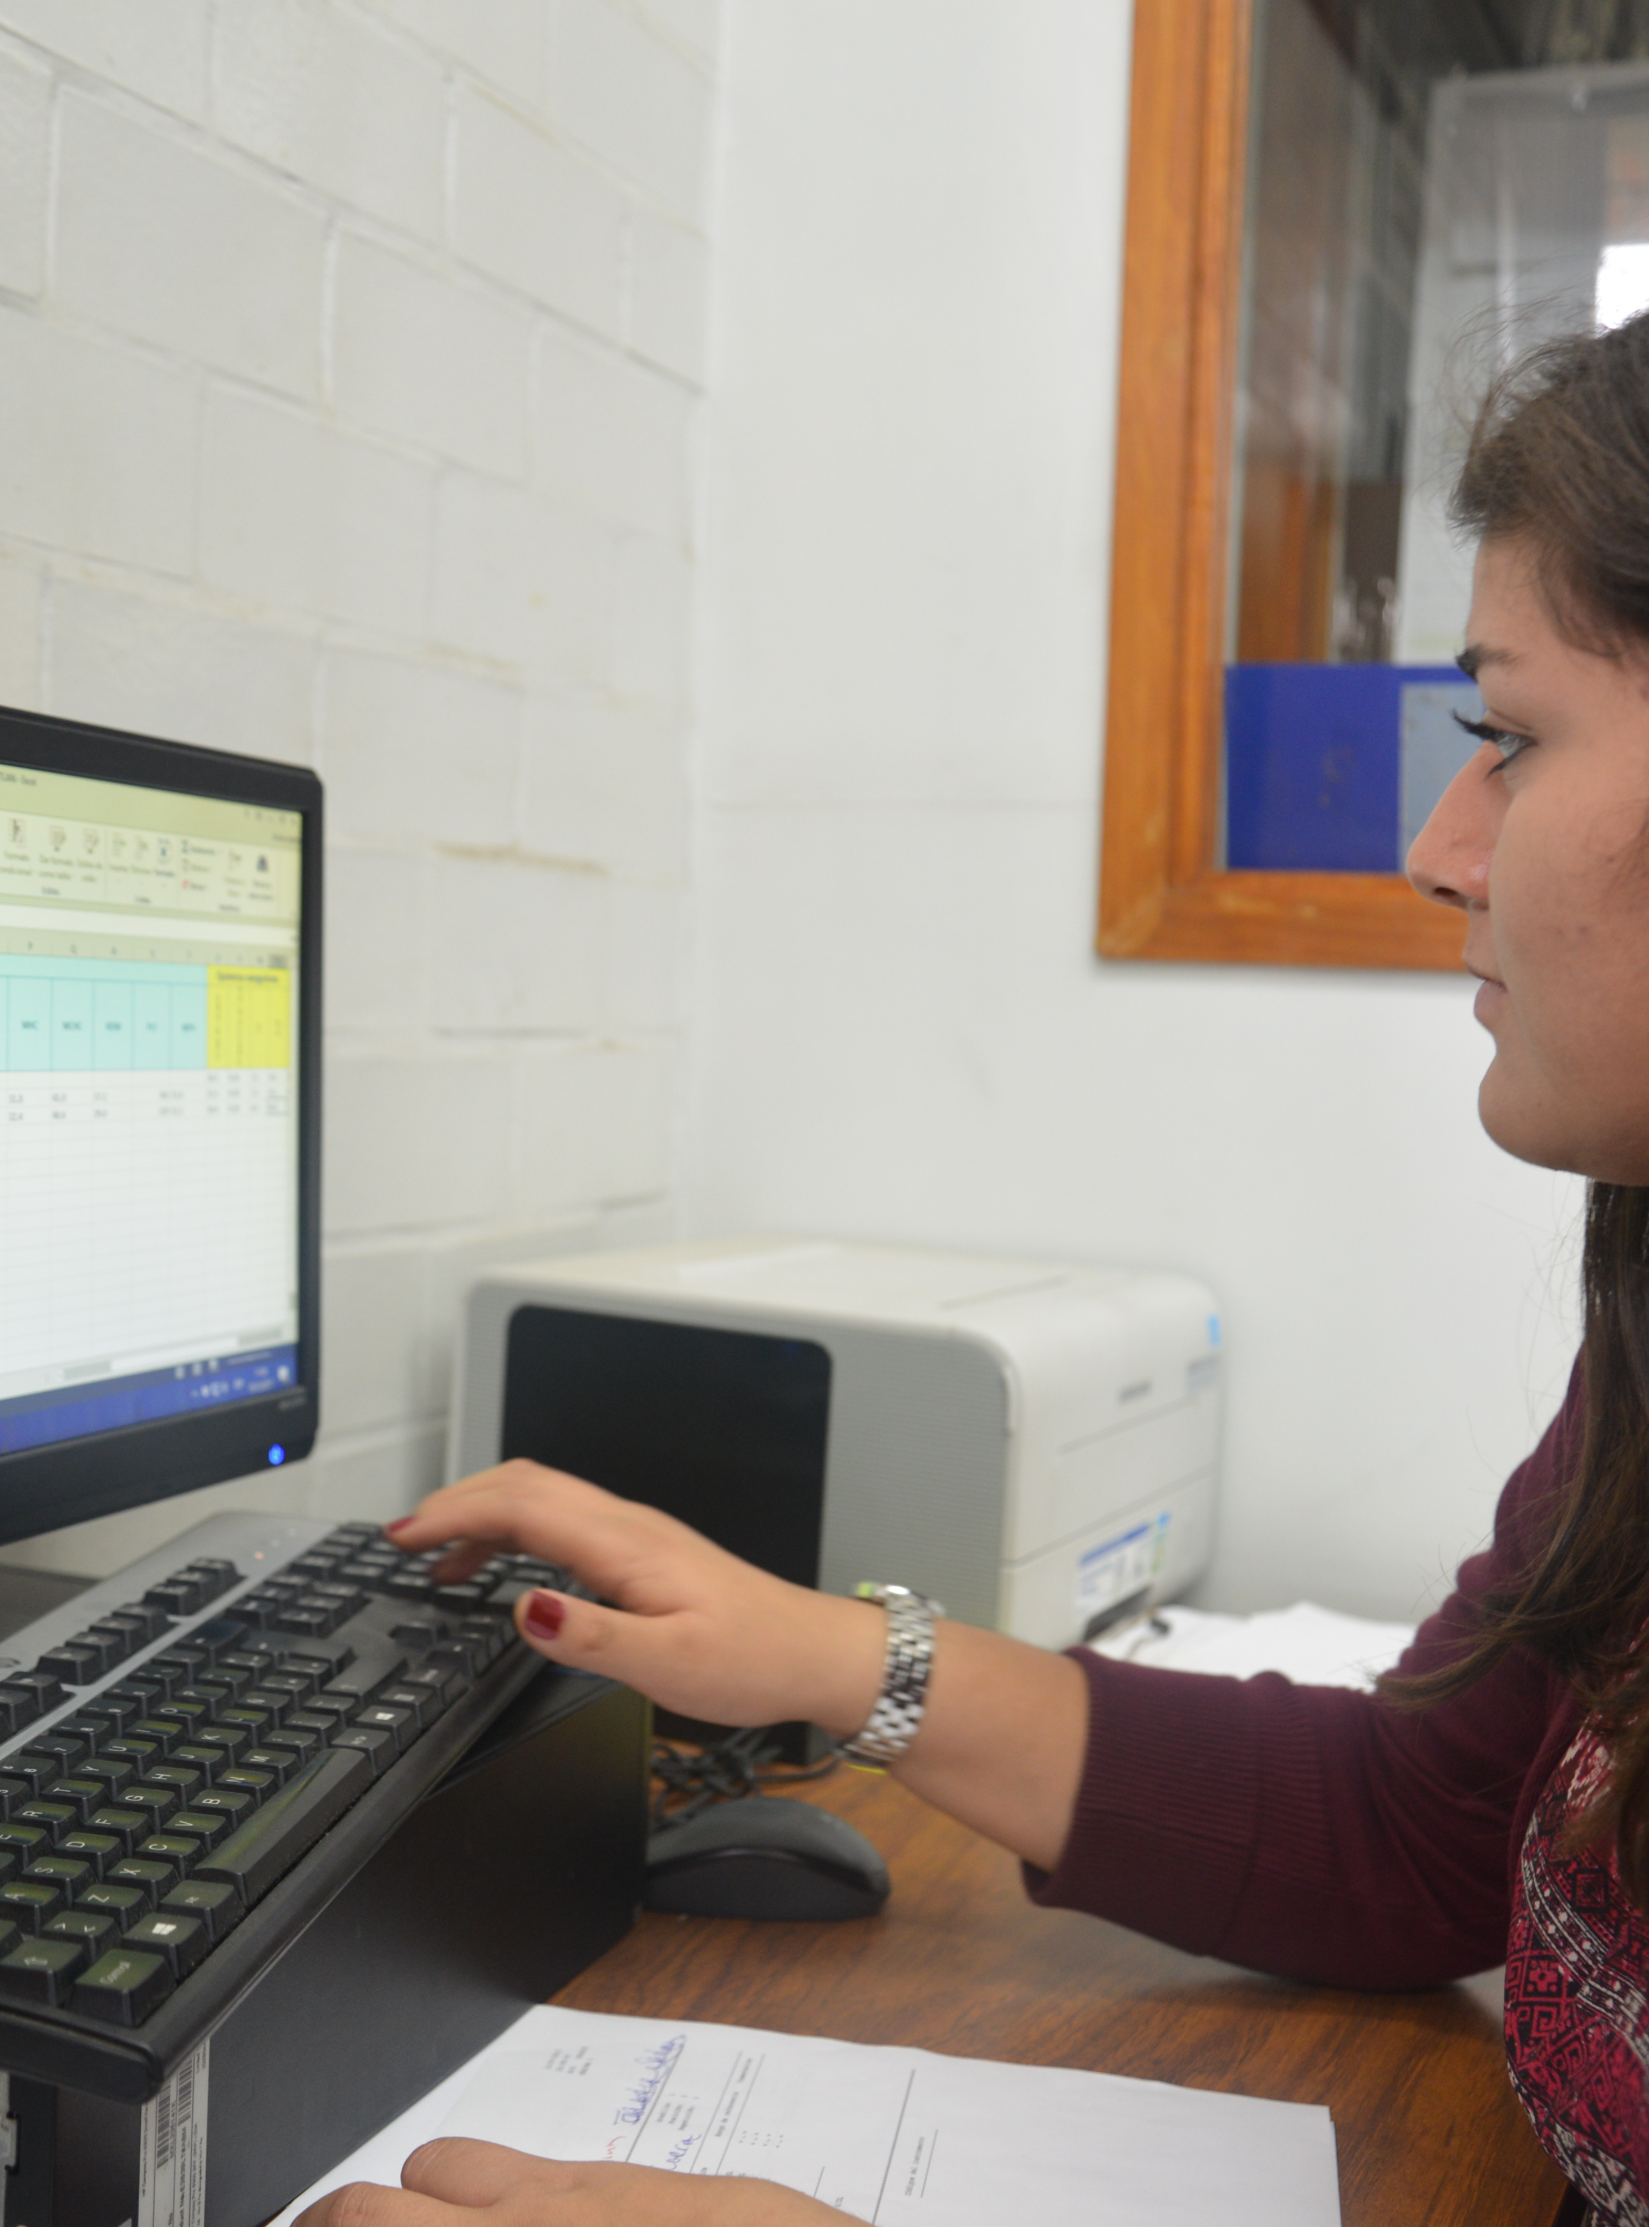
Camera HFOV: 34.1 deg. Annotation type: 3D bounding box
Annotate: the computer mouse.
[{"bbox_3d":[-0.027,0.304,1.118,0.113,0.039,0.062,3,2,11],"label":"computer mouse"}]

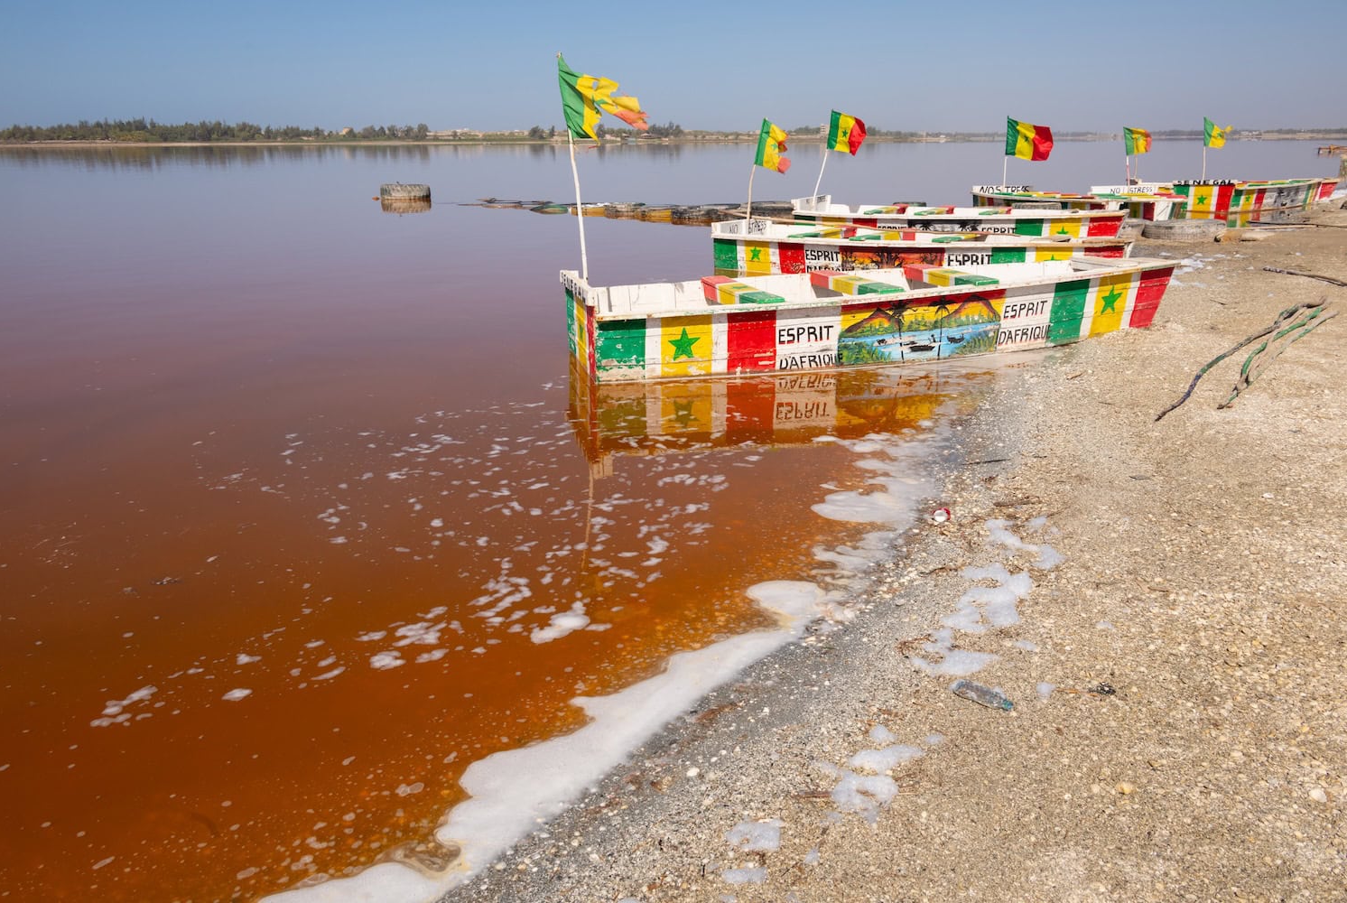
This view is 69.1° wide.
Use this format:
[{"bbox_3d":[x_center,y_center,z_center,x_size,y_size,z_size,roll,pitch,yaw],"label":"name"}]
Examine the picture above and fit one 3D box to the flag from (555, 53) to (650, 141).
[{"bbox_3d":[-0.512,-2.554,7.057,0.700,0.580,0.180,-8,19,-24],"label":"flag"}]

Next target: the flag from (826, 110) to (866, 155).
[{"bbox_3d":[3.002,-5.543,17.020,0.700,0.640,0.180,1,15,-26],"label":"flag"}]

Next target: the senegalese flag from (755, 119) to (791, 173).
[{"bbox_3d":[1.342,-4.142,13.269,0.480,0.640,0.170,5,14,-27],"label":"senegalese flag"}]

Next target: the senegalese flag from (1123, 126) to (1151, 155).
[{"bbox_3d":[9.305,-6.235,19.634,0.620,0.540,0.180,-9,20,-18],"label":"senegalese flag"}]

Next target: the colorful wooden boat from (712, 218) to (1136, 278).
[{"bbox_3d":[3.145,-2.589,12.821,5.136,0.710,1.250,7,19,19],"label":"colorful wooden boat"}]

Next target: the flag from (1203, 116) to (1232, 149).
[{"bbox_3d":[11.209,-6.575,20.155,0.650,0.570,0.180,-6,19,-19],"label":"flag"}]

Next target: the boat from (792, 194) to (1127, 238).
[{"bbox_3d":[4.765,-3.815,16.550,5.237,0.770,1.250,6,19,17],"label":"boat"}]

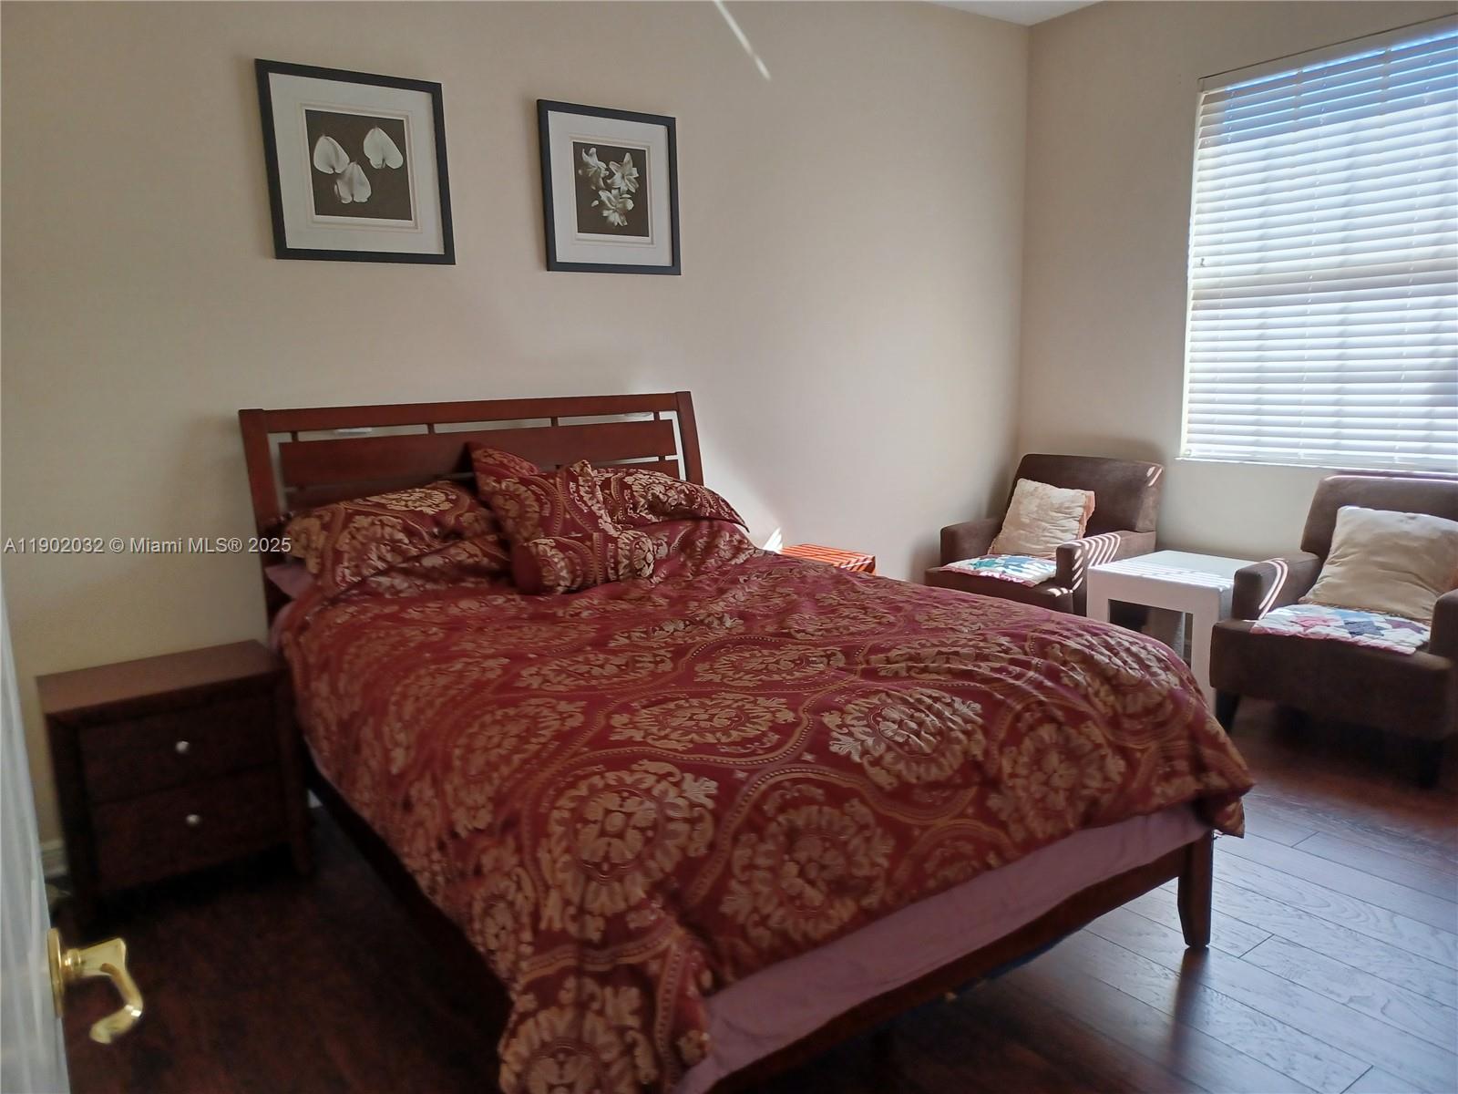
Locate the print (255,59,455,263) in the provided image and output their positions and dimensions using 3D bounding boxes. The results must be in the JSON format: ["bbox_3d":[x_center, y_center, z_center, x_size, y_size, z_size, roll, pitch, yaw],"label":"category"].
[{"bbox_3d":[-1.140,-1.168,3.258,0.555,0.558,0.025,-8,12,-35],"label":"print"}]

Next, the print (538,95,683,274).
[{"bbox_3d":[-0.418,-1.266,3.765,0.551,0.559,0.025,-8,12,-35],"label":"print"}]

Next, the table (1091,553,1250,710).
[{"bbox_3d":[1.862,0.358,4.268,0.561,0.551,0.568,-8,12,-35],"label":"table"}]

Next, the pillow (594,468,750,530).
[{"bbox_3d":[-0.296,-0.167,3.671,0.640,0.190,0.400,-8,27,-35],"label":"pillow"}]

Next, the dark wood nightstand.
[{"bbox_3d":[-1.554,0.646,2.961,0.568,0.604,0.416,-8,12,-35],"label":"dark wood nightstand"}]

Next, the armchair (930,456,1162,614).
[{"bbox_3d":[1.415,0.091,4.781,0.660,0.925,0.800,-8,12,-35],"label":"armchair"}]

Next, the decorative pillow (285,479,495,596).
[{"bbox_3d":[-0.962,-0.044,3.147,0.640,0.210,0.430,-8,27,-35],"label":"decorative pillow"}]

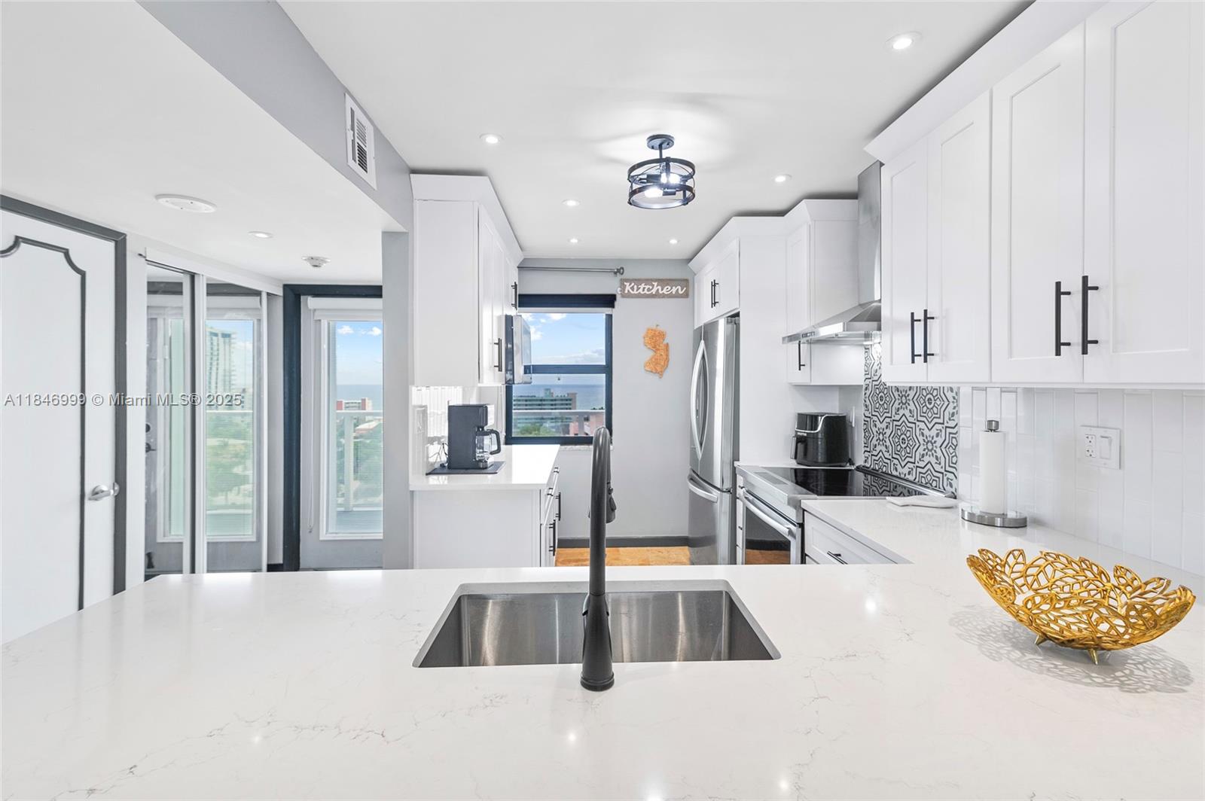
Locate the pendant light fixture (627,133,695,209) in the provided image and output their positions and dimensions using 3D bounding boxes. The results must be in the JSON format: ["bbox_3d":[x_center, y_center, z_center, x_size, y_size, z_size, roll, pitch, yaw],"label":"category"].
[{"bbox_3d":[0.249,-0.979,2.260,0.286,0.253,0.286,0,1,-2],"label":"pendant light fixture"}]

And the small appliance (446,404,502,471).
[{"bbox_3d":[-0.762,0.215,3.245,0.287,0.375,0.205,0,2,-2],"label":"small appliance"}]

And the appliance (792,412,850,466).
[{"bbox_3d":[1.250,0.222,3.080,0.310,0.300,0.260,-1,1,-18],"label":"appliance"}]

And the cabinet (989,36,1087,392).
[{"bbox_3d":[1.337,-0.497,1.474,0.310,0.900,0.307,0,1,-2],"label":"cabinet"}]

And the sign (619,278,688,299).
[{"bbox_3d":[0.424,-0.911,4.358,0.568,0.155,0.022,0,2,-2],"label":"sign"}]

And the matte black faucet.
[{"bbox_3d":[-0.009,0.258,0.991,0.060,0.426,0.265,0,2,2],"label":"matte black faucet"}]

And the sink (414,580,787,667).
[{"bbox_3d":[-0.013,0.588,1.159,0.685,0.225,0.410,0,2,-2],"label":"sink"}]

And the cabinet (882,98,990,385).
[{"bbox_3d":[1.351,-0.514,1.958,0.324,0.917,0.604,0,2,-2],"label":"cabinet"}]

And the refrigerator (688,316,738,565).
[{"bbox_3d":[1.000,0.371,3.690,0.750,1.790,0.910,0,1,-2],"label":"refrigerator"}]

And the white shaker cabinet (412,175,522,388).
[{"bbox_3d":[-0.783,-0.602,3.462,0.376,1.025,1.660,0,2,-2],"label":"white shaker cabinet"}]

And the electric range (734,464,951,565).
[{"bbox_3d":[1.100,0.843,2.580,0.690,0.920,0.760,0,1,-2],"label":"electric range"}]

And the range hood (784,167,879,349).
[{"bbox_3d":[1.256,-0.719,2.631,0.474,0.827,0.757,0,2,-2],"label":"range hood"}]

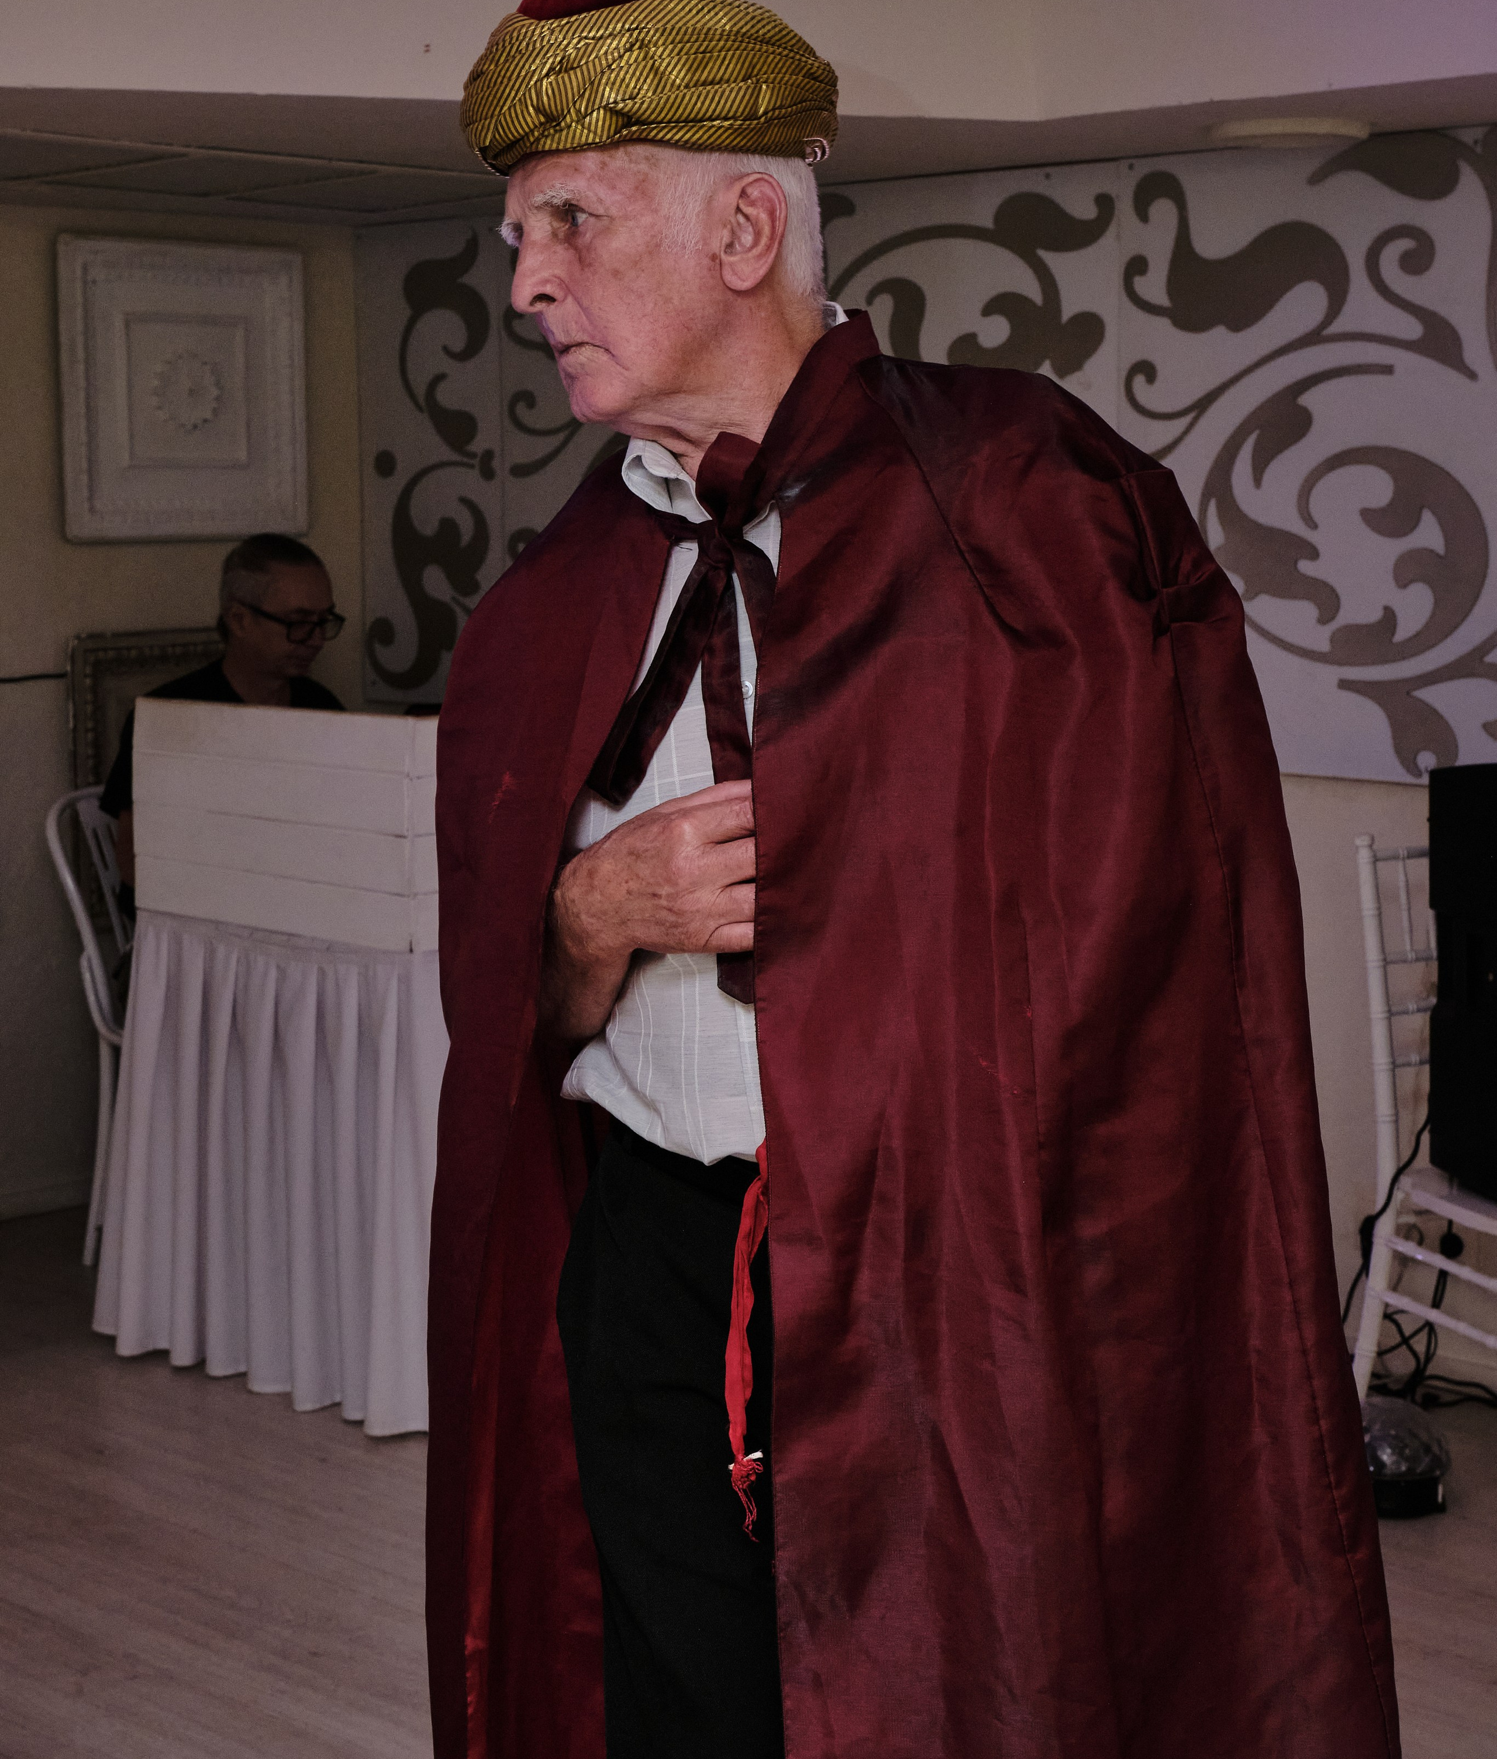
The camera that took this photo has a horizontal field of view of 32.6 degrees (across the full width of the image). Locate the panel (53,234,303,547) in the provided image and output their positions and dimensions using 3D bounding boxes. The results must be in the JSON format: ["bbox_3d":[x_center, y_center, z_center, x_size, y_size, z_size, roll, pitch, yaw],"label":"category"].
[{"bbox_3d":[-1.145,-0.995,5.240,0.040,0.595,0.595,6,10,41],"label":"panel"}]

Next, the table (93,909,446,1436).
[{"bbox_3d":[-0.444,0.380,4.400,0.764,0.730,1.100,6,10,39],"label":"table"}]

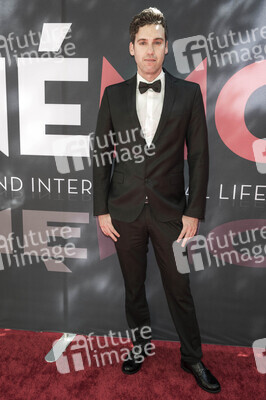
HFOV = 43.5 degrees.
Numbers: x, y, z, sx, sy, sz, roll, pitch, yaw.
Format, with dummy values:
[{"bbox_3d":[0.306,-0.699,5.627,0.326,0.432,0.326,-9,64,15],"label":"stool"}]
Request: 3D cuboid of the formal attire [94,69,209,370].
[{"bbox_3d":[0.081,0.097,1.692,0.560,1.480,0.320,2,9,7],"label":"formal attire"}]

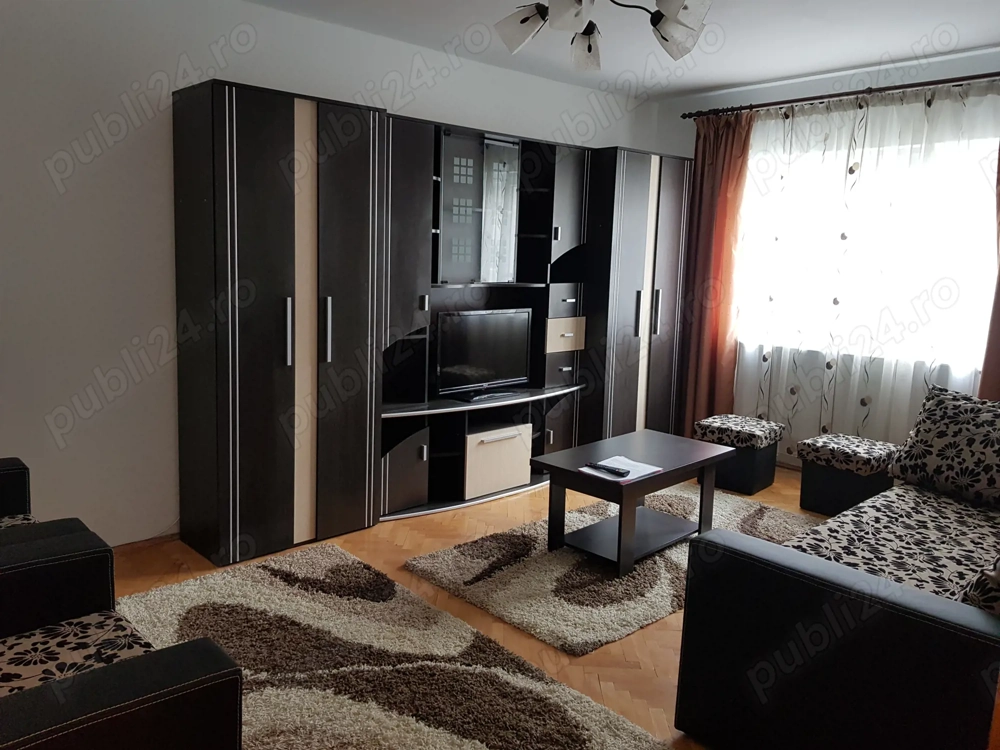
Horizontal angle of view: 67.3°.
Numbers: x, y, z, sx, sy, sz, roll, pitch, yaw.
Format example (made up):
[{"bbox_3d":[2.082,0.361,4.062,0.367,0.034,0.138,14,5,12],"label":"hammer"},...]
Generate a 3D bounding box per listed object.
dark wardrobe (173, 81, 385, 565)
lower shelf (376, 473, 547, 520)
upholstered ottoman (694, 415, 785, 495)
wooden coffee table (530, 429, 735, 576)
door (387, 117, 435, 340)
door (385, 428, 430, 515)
[{"bbox_3d":[-1.019,-0.227,3.539,0.820,2.032,0.443,-6,13,-41],"label":"dark wardrobe"},{"bbox_3d":[-0.152,0.656,4.434,1.550,0.022,0.439,-6,13,-43],"label":"lower shelf"},{"bbox_3d":[1.531,0.503,4.785,0.393,0.380,0.393,11,13,40],"label":"upholstered ottoman"},{"bbox_3d":[0.681,0.604,3.782,0.526,0.423,1.008,11,13,42],"label":"wooden coffee table"},{"bbox_3d":[-0.485,-0.701,3.795,0.362,1.108,0.050,-6,13,-41],"label":"door"},{"bbox_3d":[-0.500,0.498,3.921,0.338,0.427,0.027,-6,13,-43],"label":"door"}]

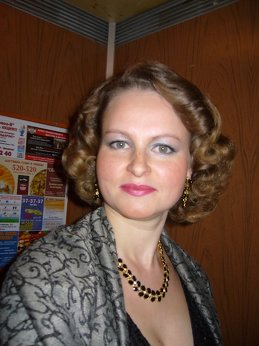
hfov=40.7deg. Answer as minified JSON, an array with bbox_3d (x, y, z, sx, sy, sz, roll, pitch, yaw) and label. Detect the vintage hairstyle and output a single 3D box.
[{"bbox_3d":[0.040,-0.059,0.638,0.295,0.275,0.220,5,-1,7],"label":"vintage hairstyle"}]

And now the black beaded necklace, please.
[{"bbox_3d":[0.012,0.154,0.622,0.140,0.120,0.130,4,-3,-29],"label":"black beaded necklace"}]

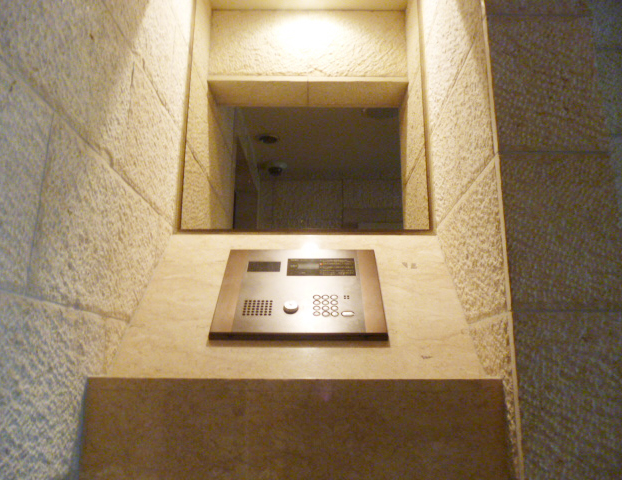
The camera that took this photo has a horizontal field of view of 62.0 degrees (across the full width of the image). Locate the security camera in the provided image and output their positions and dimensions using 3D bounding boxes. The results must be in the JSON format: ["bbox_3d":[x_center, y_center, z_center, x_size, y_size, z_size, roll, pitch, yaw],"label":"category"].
[{"bbox_3d":[-0.231,-0.459,3.451,0.140,0.100,0.140,0,-13,1],"label":"security camera"}]

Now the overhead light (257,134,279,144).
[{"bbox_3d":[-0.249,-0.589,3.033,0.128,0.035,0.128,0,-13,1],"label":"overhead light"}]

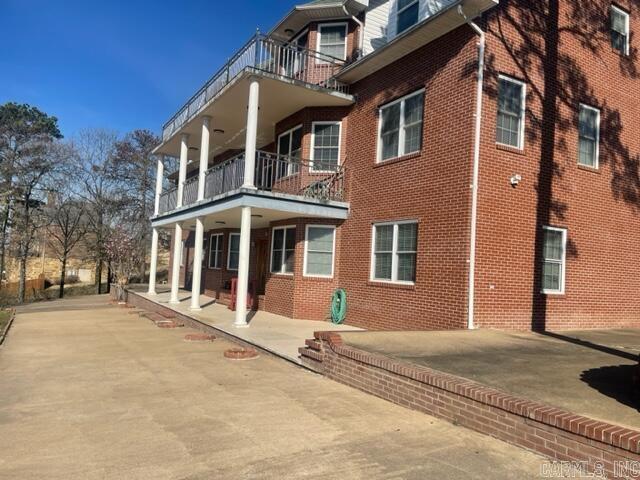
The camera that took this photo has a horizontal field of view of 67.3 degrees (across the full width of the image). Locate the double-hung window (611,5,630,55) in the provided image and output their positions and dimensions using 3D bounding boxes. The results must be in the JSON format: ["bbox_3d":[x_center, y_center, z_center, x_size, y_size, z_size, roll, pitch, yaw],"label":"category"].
[{"bbox_3d":[7.747,-5.415,12.428,0.810,1.080,0.120,5,-4,-29],"label":"double-hung window"}]

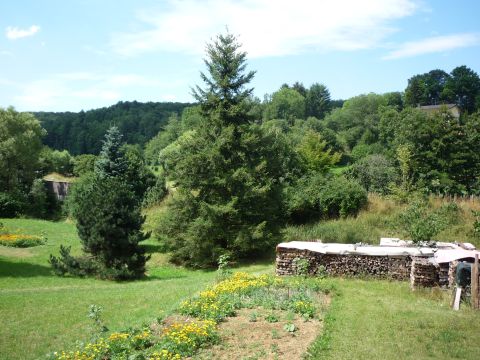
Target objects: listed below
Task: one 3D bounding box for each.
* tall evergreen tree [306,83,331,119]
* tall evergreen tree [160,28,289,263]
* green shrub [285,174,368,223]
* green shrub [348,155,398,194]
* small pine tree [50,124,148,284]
[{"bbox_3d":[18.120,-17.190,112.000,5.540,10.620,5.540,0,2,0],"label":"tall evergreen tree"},{"bbox_3d":[-0.750,-1.430,23.500,6.140,11.200,6.140,0,2,0],"label":"tall evergreen tree"},{"bbox_3d":[5.530,1.180,31.000,5.150,3.000,4.380,0,2,0],"label":"green shrub"},{"bbox_3d":[11.830,-0.490,43.000,4.430,3.540,3.990,0,2,0],"label":"green shrub"},{"bbox_3d":[-5.930,0.990,20.500,3.970,6.380,3.580,0,2,0],"label":"small pine tree"}]

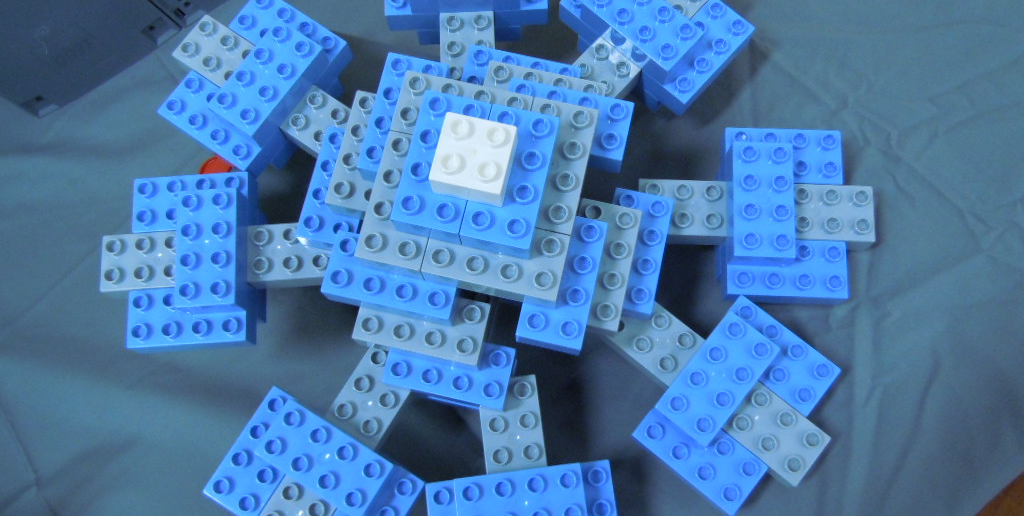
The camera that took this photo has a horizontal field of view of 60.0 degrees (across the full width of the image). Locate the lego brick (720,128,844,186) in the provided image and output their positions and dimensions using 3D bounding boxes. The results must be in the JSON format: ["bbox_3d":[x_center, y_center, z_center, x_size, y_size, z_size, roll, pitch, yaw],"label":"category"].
[{"bbox_3d":[0.152,-0.055,0.504,0.064,0.023,0.032,2,76,2],"label":"lego brick"}]

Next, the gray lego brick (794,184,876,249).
[{"bbox_3d":[0.166,-0.023,0.492,0.064,0.024,0.032,2,76,2],"label":"gray lego brick"}]

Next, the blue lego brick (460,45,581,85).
[{"bbox_3d":[0.005,-0.096,0.498,0.064,0.024,0.032,13,77,4],"label":"blue lego brick"}]

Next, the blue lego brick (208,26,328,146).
[{"bbox_3d":[-0.137,-0.099,0.502,0.032,0.023,0.064,34,79,9],"label":"blue lego brick"}]

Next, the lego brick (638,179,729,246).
[{"bbox_3d":[0.102,-0.025,0.495,0.064,0.024,0.032,2,76,2],"label":"lego brick"}]

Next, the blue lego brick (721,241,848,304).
[{"bbox_3d":[0.149,0.007,0.489,0.064,0.022,0.032,2,76,2],"label":"blue lego brick"}]

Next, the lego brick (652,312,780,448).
[{"bbox_3d":[0.105,0.063,0.457,0.032,0.023,0.064,39,80,10],"label":"lego brick"}]

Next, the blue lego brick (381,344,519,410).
[{"bbox_3d":[-0.032,0.056,0.462,0.064,0.022,0.032,12,76,5],"label":"blue lego brick"}]

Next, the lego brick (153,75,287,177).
[{"bbox_3d":[-0.168,-0.077,0.517,0.064,0.023,0.032,34,79,9],"label":"lego brick"}]

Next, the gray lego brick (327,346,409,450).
[{"bbox_3d":[-0.076,0.080,0.473,0.032,0.023,0.064,30,78,8],"label":"gray lego brick"}]

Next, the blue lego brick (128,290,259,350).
[{"bbox_3d":[-0.176,0.033,0.490,0.064,0.022,0.032,-4,76,0],"label":"blue lego brick"}]

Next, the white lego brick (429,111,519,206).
[{"bbox_3d":[-0.016,-0.043,0.388,0.032,0.022,0.032,12,76,5],"label":"white lego brick"}]

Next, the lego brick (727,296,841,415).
[{"bbox_3d":[0.138,0.053,0.477,0.064,0.022,0.032,38,80,10],"label":"lego brick"}]

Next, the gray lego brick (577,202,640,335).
[{"bbox_3d":[0.044,0.005,0.453,0.032,0.023,0.064,12,76,5],"label":"gray lego brick"}]

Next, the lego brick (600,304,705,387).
[{"bbox_3d":[0.081,0.048,0.481,0.064,0.023,0.032,39,80,10],"label":"lego brick"}]

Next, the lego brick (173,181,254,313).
[{"bbox_3d":[-0.160,-0.004,0.473,0.032,0.024,0.064,-4,76,0],"label":"lego brick"}]

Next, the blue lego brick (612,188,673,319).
[{"bbox_3d":[0.064,-0.002,0.474,0.032,0.024,0.064,13,77,4],"label":"blue lego brick"}]

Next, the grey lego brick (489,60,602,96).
[{"bbox_3d":[0.016,-0.081,0.476,0.064,0.023,0.032,12,76,5],"label":"grey lego brick"}]

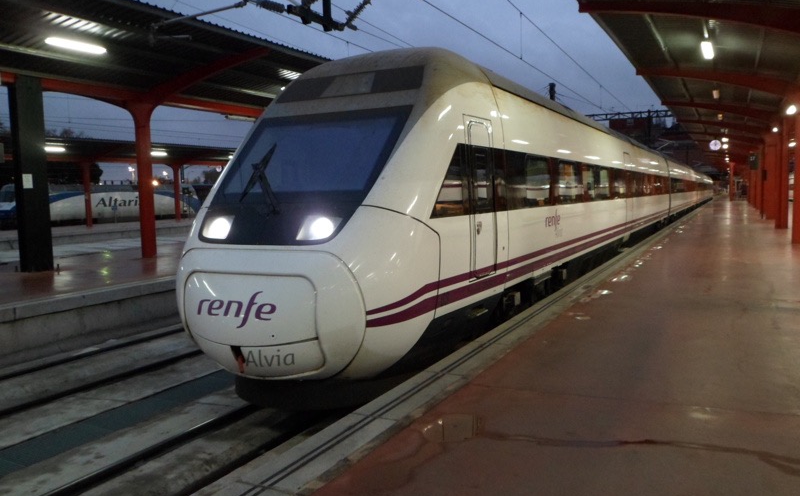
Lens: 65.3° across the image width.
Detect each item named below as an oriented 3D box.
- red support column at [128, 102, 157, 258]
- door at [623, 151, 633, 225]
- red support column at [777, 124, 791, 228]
[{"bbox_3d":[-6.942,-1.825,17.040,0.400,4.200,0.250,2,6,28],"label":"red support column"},{"bbox_3d":[6.731,-1.717,18.397,0.130,2.100,1.150,2,6,28],"label":"door"},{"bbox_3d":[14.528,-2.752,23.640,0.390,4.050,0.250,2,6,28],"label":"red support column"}]

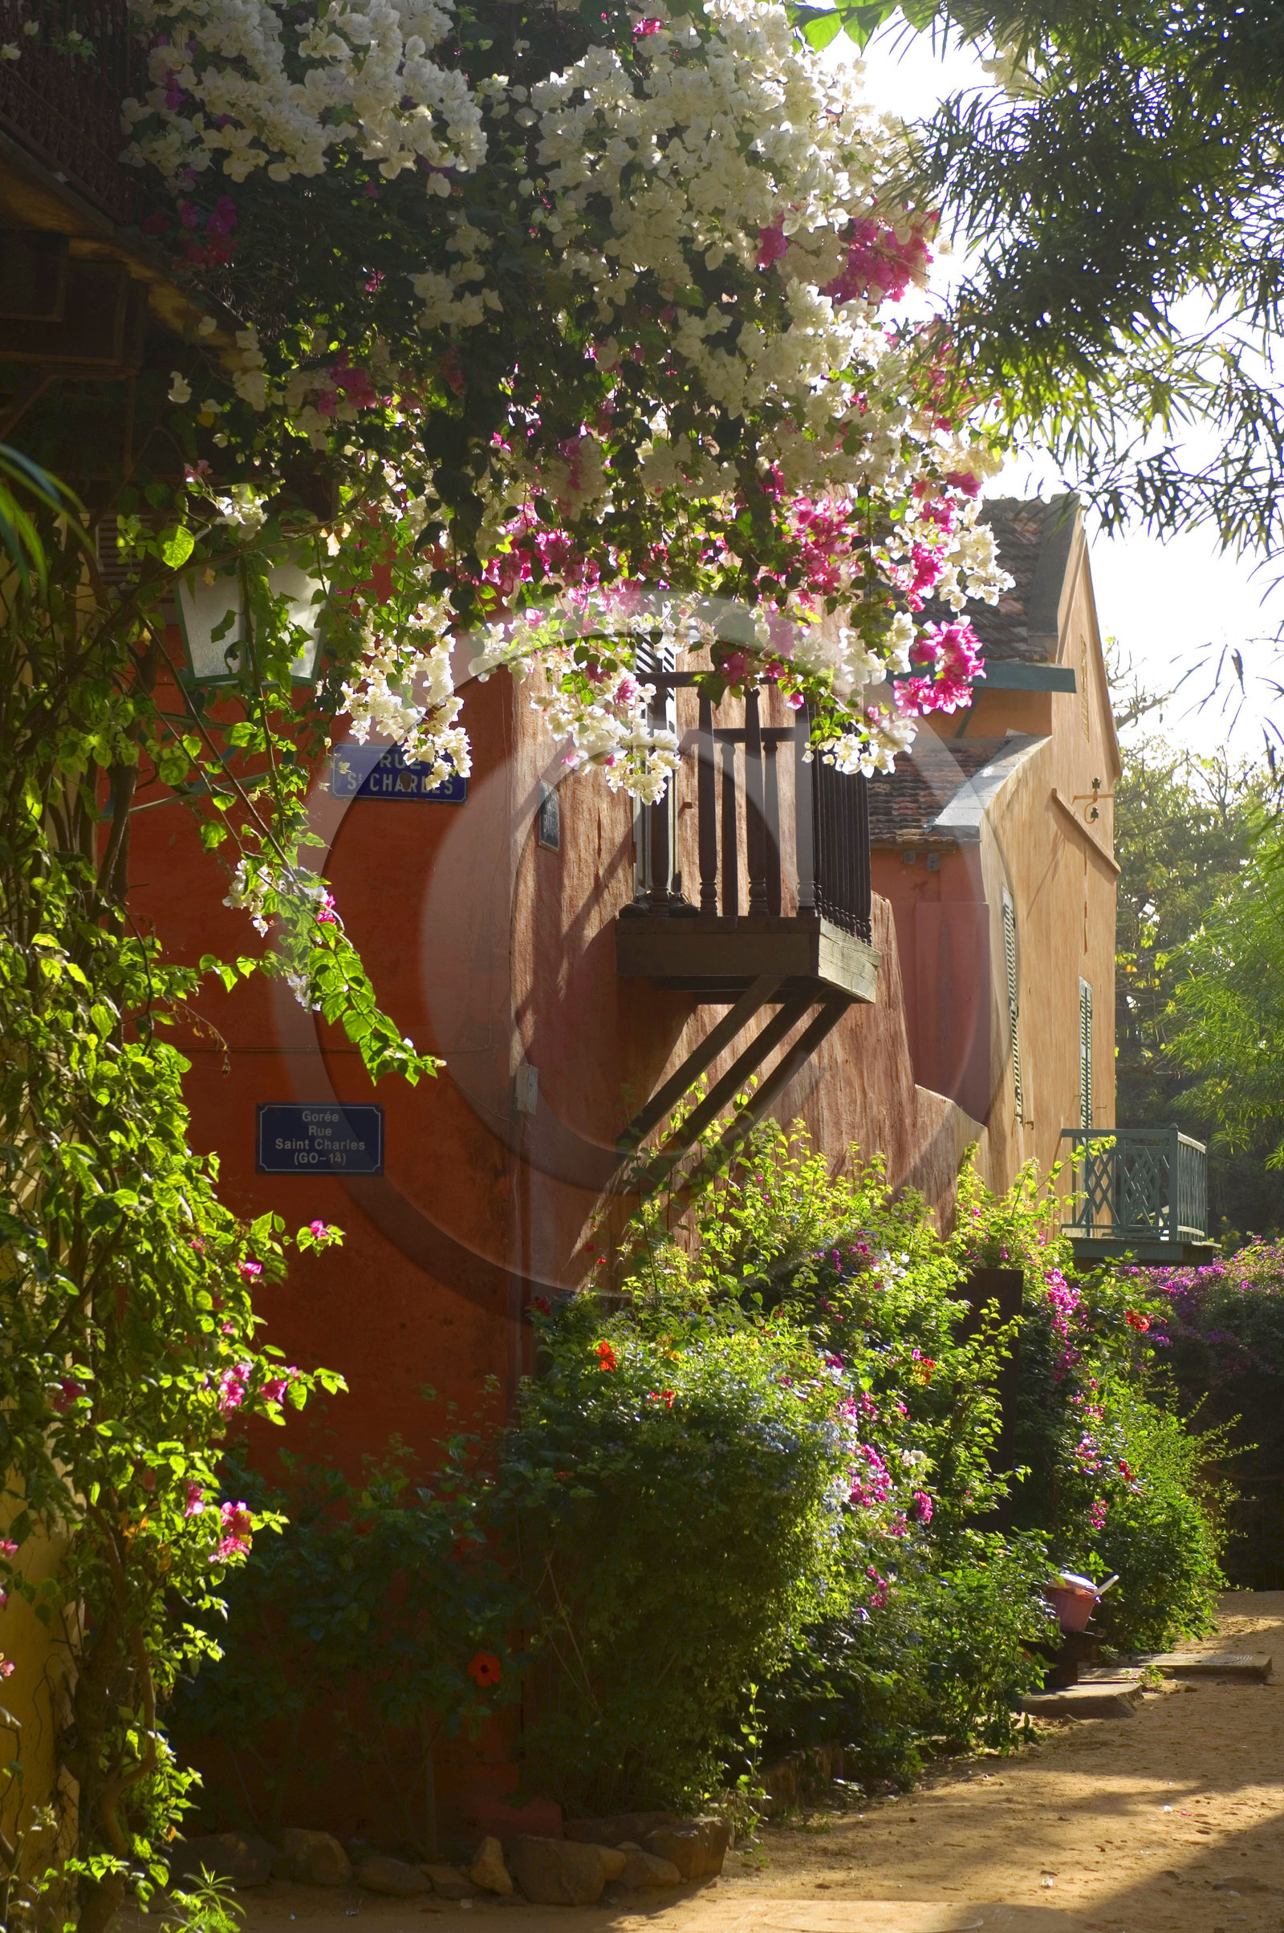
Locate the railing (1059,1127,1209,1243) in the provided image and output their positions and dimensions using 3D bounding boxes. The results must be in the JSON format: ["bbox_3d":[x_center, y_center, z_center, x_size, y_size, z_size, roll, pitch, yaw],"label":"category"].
[{"bbox_3d":[4.394,1.984,42.767,0.986,0.957,4.376,-1,-4,10],"label":"railing"}]

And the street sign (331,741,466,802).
[{"bbox_3d":[-0.864,-0.692,17.198,0.490,0.198,0.020,1,-4,-12],"label":"street sign"}]

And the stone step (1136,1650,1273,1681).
[{"bbox_3d":[3.125,3.888,26.807,0.722,0.085,0.900,-1,-4,10],"label":"stone step"}]

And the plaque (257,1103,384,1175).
[{"bbox_3d":[-1.137,0.609,17.054,0.450,0.252,0.020,1,-4,-12],"label":"plaque"}]

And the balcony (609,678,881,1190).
[{"bbox_3d":[0.475,-0.127,20.491,0.828,2.001,2.083,-1,-4,9],"label":"balcony"}]

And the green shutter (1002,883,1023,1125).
[{"bbox_3d":[2.910,0.302,37.877,0.050,1.790,0.900,-1,-4,9],"label":"green shutter"}]

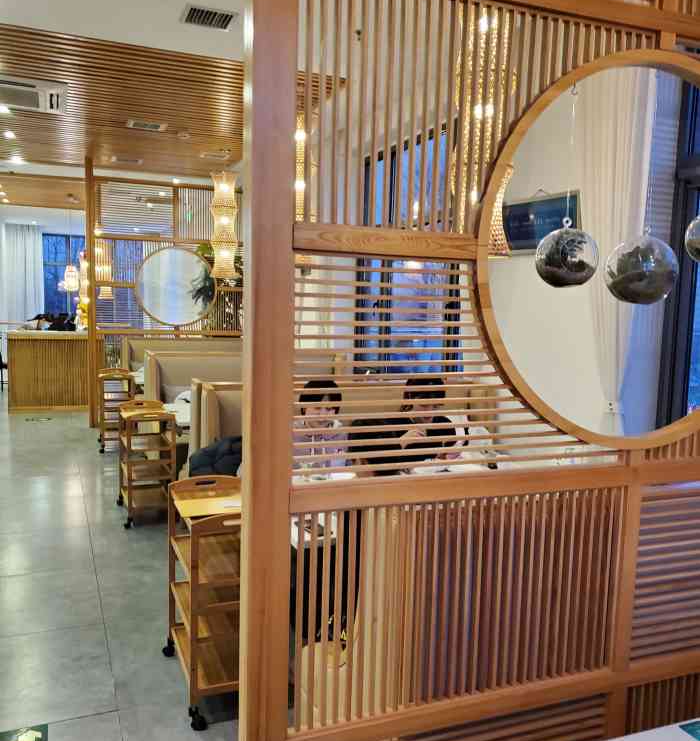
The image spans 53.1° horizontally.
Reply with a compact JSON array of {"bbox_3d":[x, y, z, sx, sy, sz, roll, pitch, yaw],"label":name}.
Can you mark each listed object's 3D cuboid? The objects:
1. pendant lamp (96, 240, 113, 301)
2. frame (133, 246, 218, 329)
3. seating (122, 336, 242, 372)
[{"bbox_3d":[-4.386,-1.816,12.600,0.290,1.100,0.290,-1,6,-23],"label":"pendant lamp"},{"bbox_3d":[-2.176,-1.049,8.852,1.020,1.020,0.080,-1,6,-23],"label":"frame"},{"bbox_3d":[-1.895,0.164,8.574,1.680,1.130,0.650,-1,6,-23],"label":"seating"}]

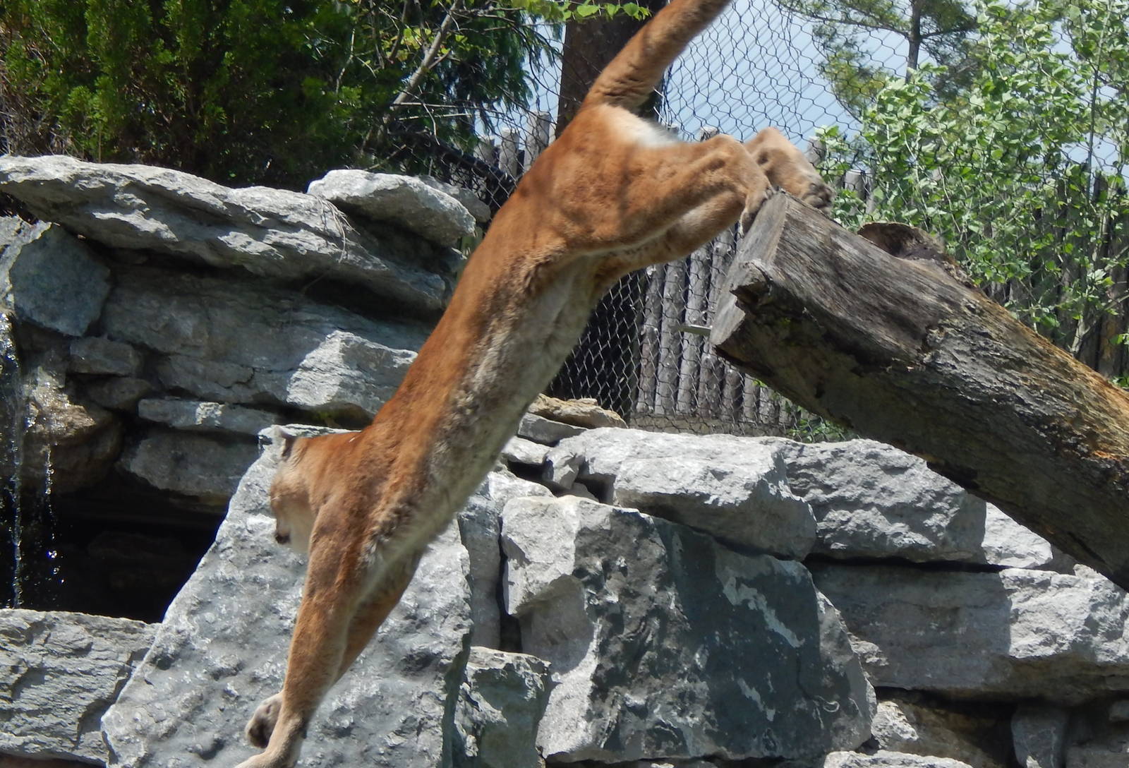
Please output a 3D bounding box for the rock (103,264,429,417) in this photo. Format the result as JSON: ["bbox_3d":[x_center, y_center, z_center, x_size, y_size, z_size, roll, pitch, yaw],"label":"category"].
[{"bbox_3d":[-0.744,-0.105,9.400,0.830,0.370,0.450,0,2,-10],"label":"rock"}]

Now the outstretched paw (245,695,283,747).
[{"bbox_3d":[-0.629,0.709,7.900,0.065,0.120,0.090,35,-9,-6],"label":"outstretched paw"}]

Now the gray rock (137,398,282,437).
[{"bbox_3d":[-0.887,0.085,9.400,0.360,0.100,0.260,0,2,-5],"label":"gray rock"}]

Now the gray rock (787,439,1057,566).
[{"bbox_3d":[0.851,0.283,8.950,0.640,0.290,0.420,0,2,0],"label":"gray rock"}]

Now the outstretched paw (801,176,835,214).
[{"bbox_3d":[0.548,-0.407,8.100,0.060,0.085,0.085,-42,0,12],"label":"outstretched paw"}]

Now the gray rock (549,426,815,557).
[{"bbox_3d":[0.264,0.252,8.750,0.620,0.280,0.450,0,2,10],"label":"gray rock"}]

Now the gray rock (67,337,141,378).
[{"bbox_3d":[-1.155,-0.068,9.450,0.190,0.105,0.180,0,2,-5],"label":"gray rock"}]

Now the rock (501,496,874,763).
[{"bbox_3d":[0.282,0.563,8.600,0.820,0.590,0.420,0,2,-8],"label":"rock"}]

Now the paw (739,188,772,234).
[{"bbox_3d":[0.407,-0.365,7.950,0.055,0.100,0.085,28,-6,-6],"label":"paw"}]

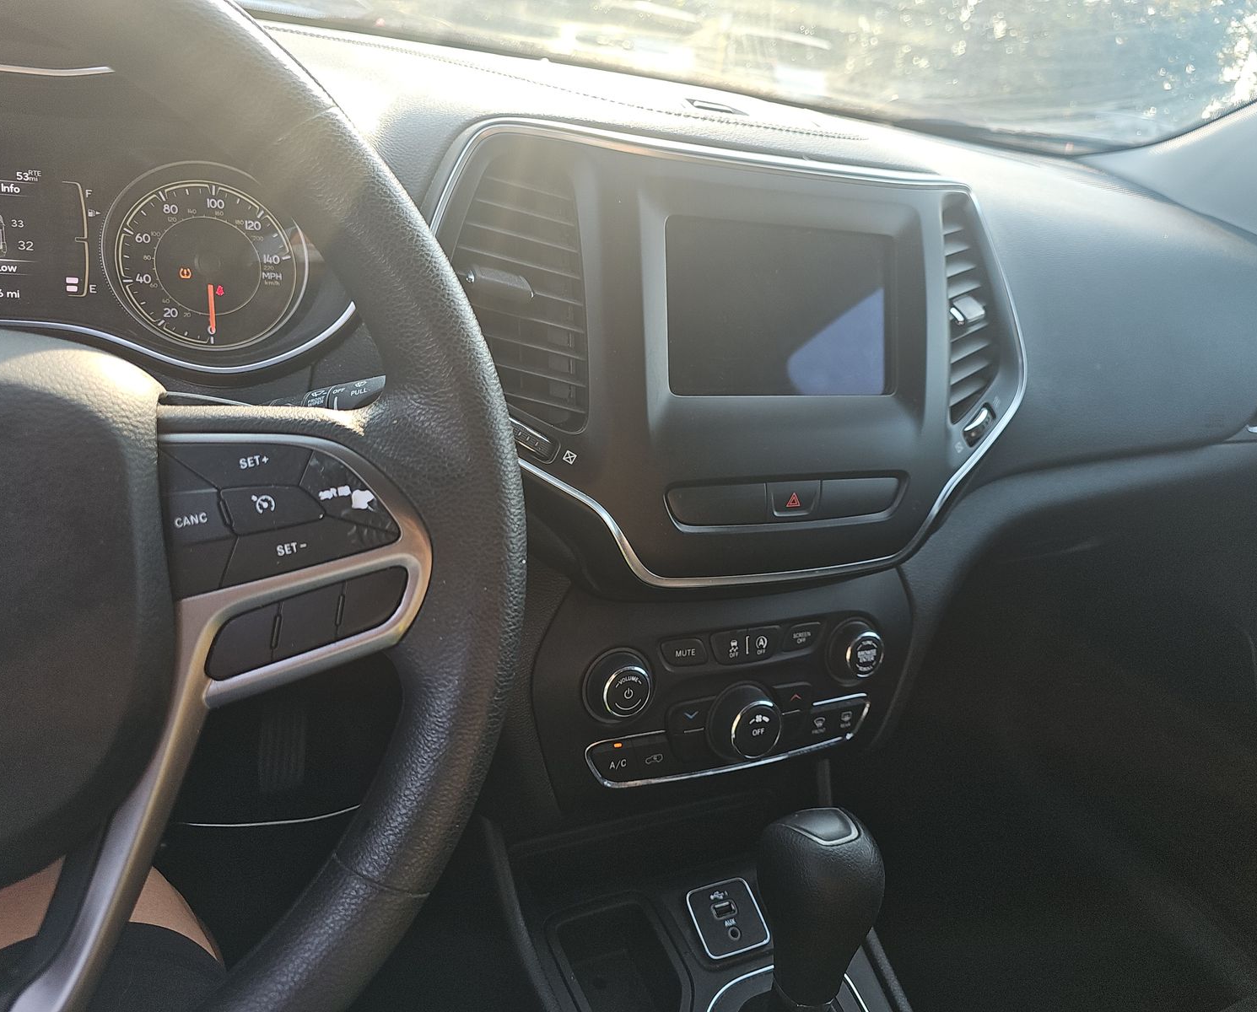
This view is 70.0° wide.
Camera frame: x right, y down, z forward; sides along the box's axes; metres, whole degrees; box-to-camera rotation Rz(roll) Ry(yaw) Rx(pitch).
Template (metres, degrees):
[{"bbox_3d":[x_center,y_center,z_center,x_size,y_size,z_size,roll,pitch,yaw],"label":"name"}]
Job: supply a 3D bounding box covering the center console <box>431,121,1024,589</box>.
[{"bbox_3d":[0.083,-0.080,0.525,0.385,0.254,0.094,-3,2,-22],"label":"center console"}]

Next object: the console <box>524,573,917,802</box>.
[{"bbox_3d":[0.071,0.109,0.579,0.269,0.156,0.066,-3,13,-22],"label":"console"}]

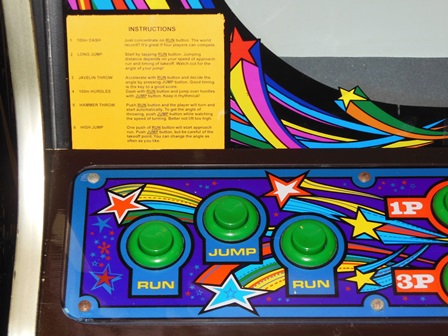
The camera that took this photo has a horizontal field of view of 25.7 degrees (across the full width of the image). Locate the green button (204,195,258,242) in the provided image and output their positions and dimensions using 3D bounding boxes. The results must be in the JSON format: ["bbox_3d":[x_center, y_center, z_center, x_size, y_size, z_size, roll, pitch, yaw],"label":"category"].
[{"bbox_3d":[0.005,0.028,0.601,0.034,0.010,0.034,1,53,0],"label":"green button"}]

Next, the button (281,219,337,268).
[{"bbox_3d":[0.051,0.043,0.590,0.034,0.010,0.034,1,53,0],"label":"button"}]

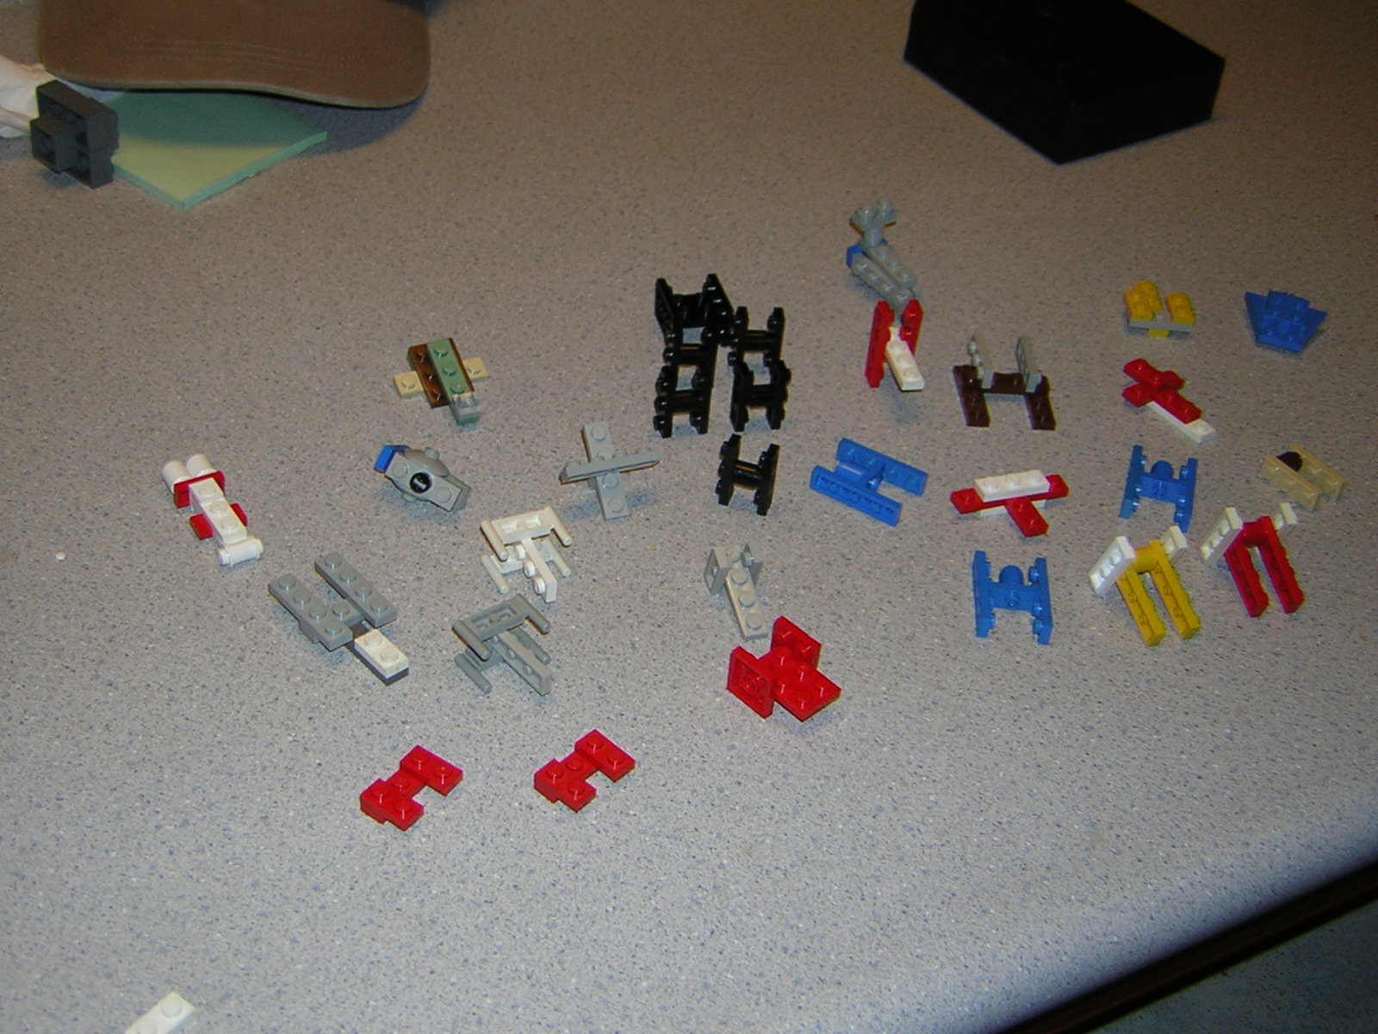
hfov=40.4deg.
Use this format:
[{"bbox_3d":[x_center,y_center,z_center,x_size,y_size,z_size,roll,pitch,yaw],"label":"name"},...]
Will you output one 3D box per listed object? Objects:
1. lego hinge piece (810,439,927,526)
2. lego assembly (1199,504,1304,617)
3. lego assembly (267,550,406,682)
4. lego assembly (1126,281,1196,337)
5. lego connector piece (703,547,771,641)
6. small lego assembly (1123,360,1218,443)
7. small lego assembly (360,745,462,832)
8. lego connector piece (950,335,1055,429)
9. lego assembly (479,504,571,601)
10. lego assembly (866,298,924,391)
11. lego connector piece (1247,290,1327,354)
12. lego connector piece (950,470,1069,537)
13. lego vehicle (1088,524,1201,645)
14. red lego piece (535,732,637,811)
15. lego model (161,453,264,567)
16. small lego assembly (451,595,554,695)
[{"bbox_3d":[0.061,-0.012,0.636,0.032,0.008,0.022,25,43,21],"label":"lego hinge piece"},{"bbox_3d":[0.188,0.015,0.612,0.024,0.025,0.034,-4,50,-12],"label":"lego assembly"},{"bbox_3d":[-0.101,0.031,0.558,0.024,0.011,0.048,-28,53,-34],"label":"lego assembly"},{"bbox_3d":[0.183,-0.085,0.736,0.024,0.011,0.032,5,40,-2],"label":"lego assembly"},{"bbox_3d":[0.016,0.023,0.582,0.014,0.016,0.032,-9,59,-16],"label":"lego connector piece"},{"bbox_3d":[0.175,-0.043,0.679,0.024,0.011,0.040,-23,49,-29],"label":"small lego assembly"},{"bbox_3d":[-0.076,0.075,0.514,0.016,0.008,0.024,27,44,23],"label":"small lego assembly"},{"bbox_3d":[0.114,-0.049,0.676,0.032,0.014,0.037,1,41,-6],"label":"lego connector piece"},{"bbox_3d":[-0.049,0.014,0.584,0.025,0.016,0.029,-14,44,-22],"label":"lego assembly"},{"bbox_3d":[0.075,-0.056,0.665,0.014,0.032,0.032,-3,42,-11],"label":"lego assembly"},{"bbox_3d":[0.232,-0.077,0.729,0.031,0.010,0.024,16,42,10],"label":"lego connector piece"},{"bbox_3d":[0.112,-0.003,0.628,0.040,0.011,0.024,-9,44,-18],"label":"lego connector piece"},{"bbox_3d":[0.146,0.024,0.593,0.024,0.024,0.032,-10,62,-18],"label":"lego vehicle"},{"bbox_3d":[-0.029,0.072,0.525,0.016,0.008,0.024,33,47,28],"label":"red lego piece"},{"bbox_3d":[-0.150,-0.003,0.589,0.016,0.011,0.050,-18,47,-26],"label":"lego model"},{"bbox_3d":[-0.052,0.039,0.554,0.024,0.015,0.032,-26,50,-31],"label":"small lego assembly"}]

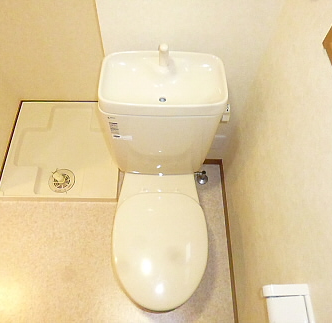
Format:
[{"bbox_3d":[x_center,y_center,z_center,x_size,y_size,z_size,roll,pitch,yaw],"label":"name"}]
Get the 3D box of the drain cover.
[{"bbox_3d":[-0.595,0.102,1.694,0.147,0.045,0.147,1,65,-3],"label":"drain cover"}]

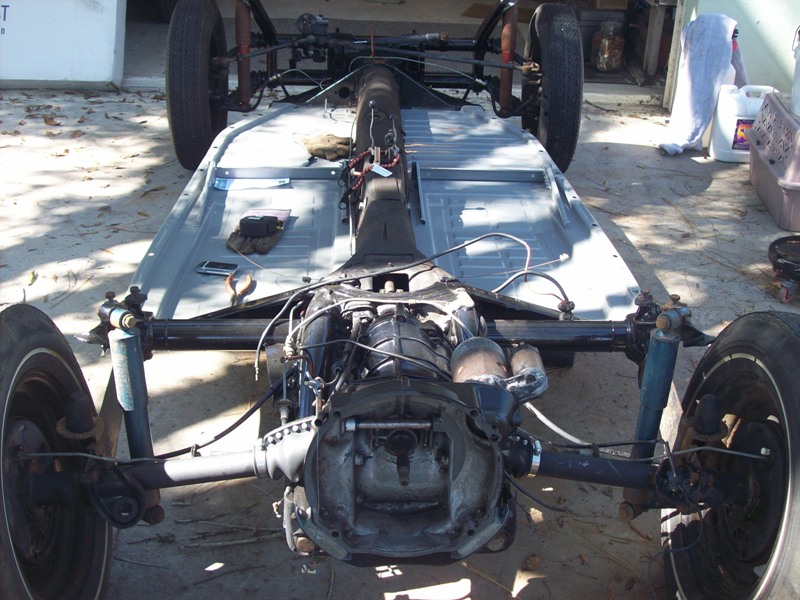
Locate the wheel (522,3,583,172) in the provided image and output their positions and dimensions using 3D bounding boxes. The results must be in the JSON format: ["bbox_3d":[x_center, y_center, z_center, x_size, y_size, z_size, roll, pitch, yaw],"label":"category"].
[{"bbox_3d":[0.570,-0.792,3.933,0.165,0.645,0.647,1,28,-2],"label":"wheel"}]

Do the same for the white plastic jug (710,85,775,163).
[{"bbox_3d":[1.398,-0.727,4.214,0.252,0.302,0.175,1,28,-2],"label":"white plastic jug"}]

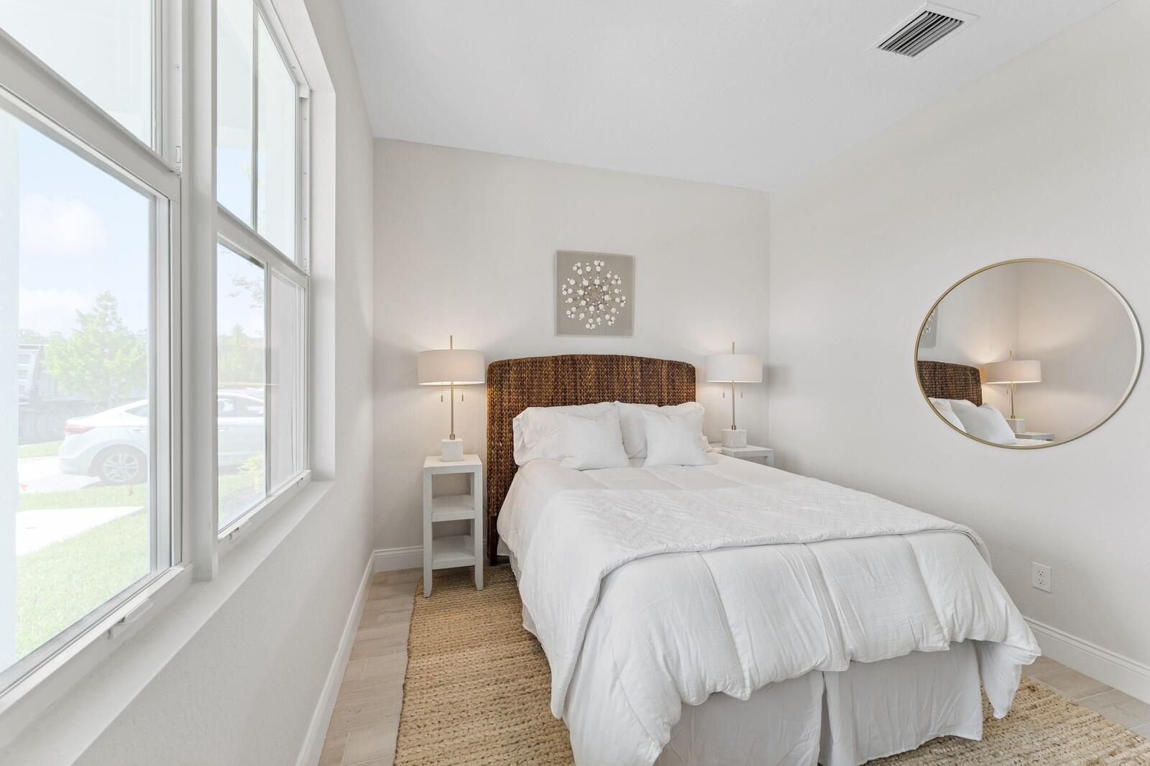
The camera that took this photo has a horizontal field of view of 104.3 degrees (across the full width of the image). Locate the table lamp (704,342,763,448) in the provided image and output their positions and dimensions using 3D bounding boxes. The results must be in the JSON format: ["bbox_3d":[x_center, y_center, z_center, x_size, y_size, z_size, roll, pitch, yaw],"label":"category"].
[{"bbox_3d":[1.202,0.087,3.391,0.408,0.785,0.408,0,1,-18],"label":"table lamp"}]

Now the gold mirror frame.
[{"bbox_3d":[2.115,-0.134,2.184,0.030,0.905,0.890,0,1,-18],"label":"gold mirror frame"}]

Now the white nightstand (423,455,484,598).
[{"bbox_3d":[-0.767,0.859,2.808,0.340,0.752,0.380,0,1,-18],"label":"white nightstand"}]

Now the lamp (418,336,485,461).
[{"bbox_3d":[-0.765,0.093,2.806,0.404,0.780,0.404,0,1,-18],"label":"lamp"}]

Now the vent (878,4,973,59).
[{"bbox_3d":[1.574,-1.573,2.038,0.305,0.025,0.285,0,1,-18],"label":"vent"}]

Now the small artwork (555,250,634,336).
[{"bbox_3d":[0.151,-0.648,3.298,0.605,0.610,0.040,0,1,-18],"label":"small artwork"}]

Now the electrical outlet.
[{"bbox_3d":[2.162,0.900,2.071,0.009,0.115,0.070,0,1,-18],"label":"electrical outlet"}]

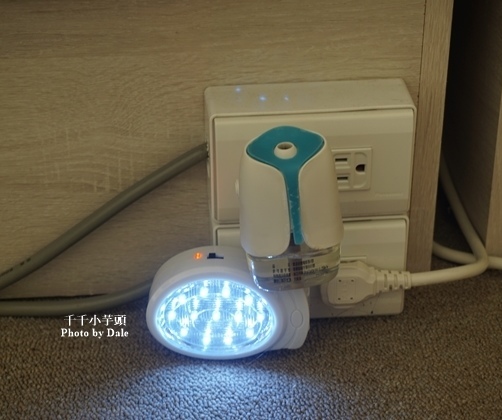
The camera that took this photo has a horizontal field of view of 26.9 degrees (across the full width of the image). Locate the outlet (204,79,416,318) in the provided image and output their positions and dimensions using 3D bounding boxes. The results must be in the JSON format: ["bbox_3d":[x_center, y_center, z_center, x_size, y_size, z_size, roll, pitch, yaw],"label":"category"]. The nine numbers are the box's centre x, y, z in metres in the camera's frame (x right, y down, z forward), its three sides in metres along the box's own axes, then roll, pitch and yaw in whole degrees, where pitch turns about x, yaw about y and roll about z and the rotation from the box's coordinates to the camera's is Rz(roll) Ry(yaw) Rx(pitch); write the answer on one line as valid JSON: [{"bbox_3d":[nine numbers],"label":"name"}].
[{"bbox_3d":[0.036,-0.003,0.661,0.122,0.146,0.043,-3,29,-3],"label":"outlet"}]

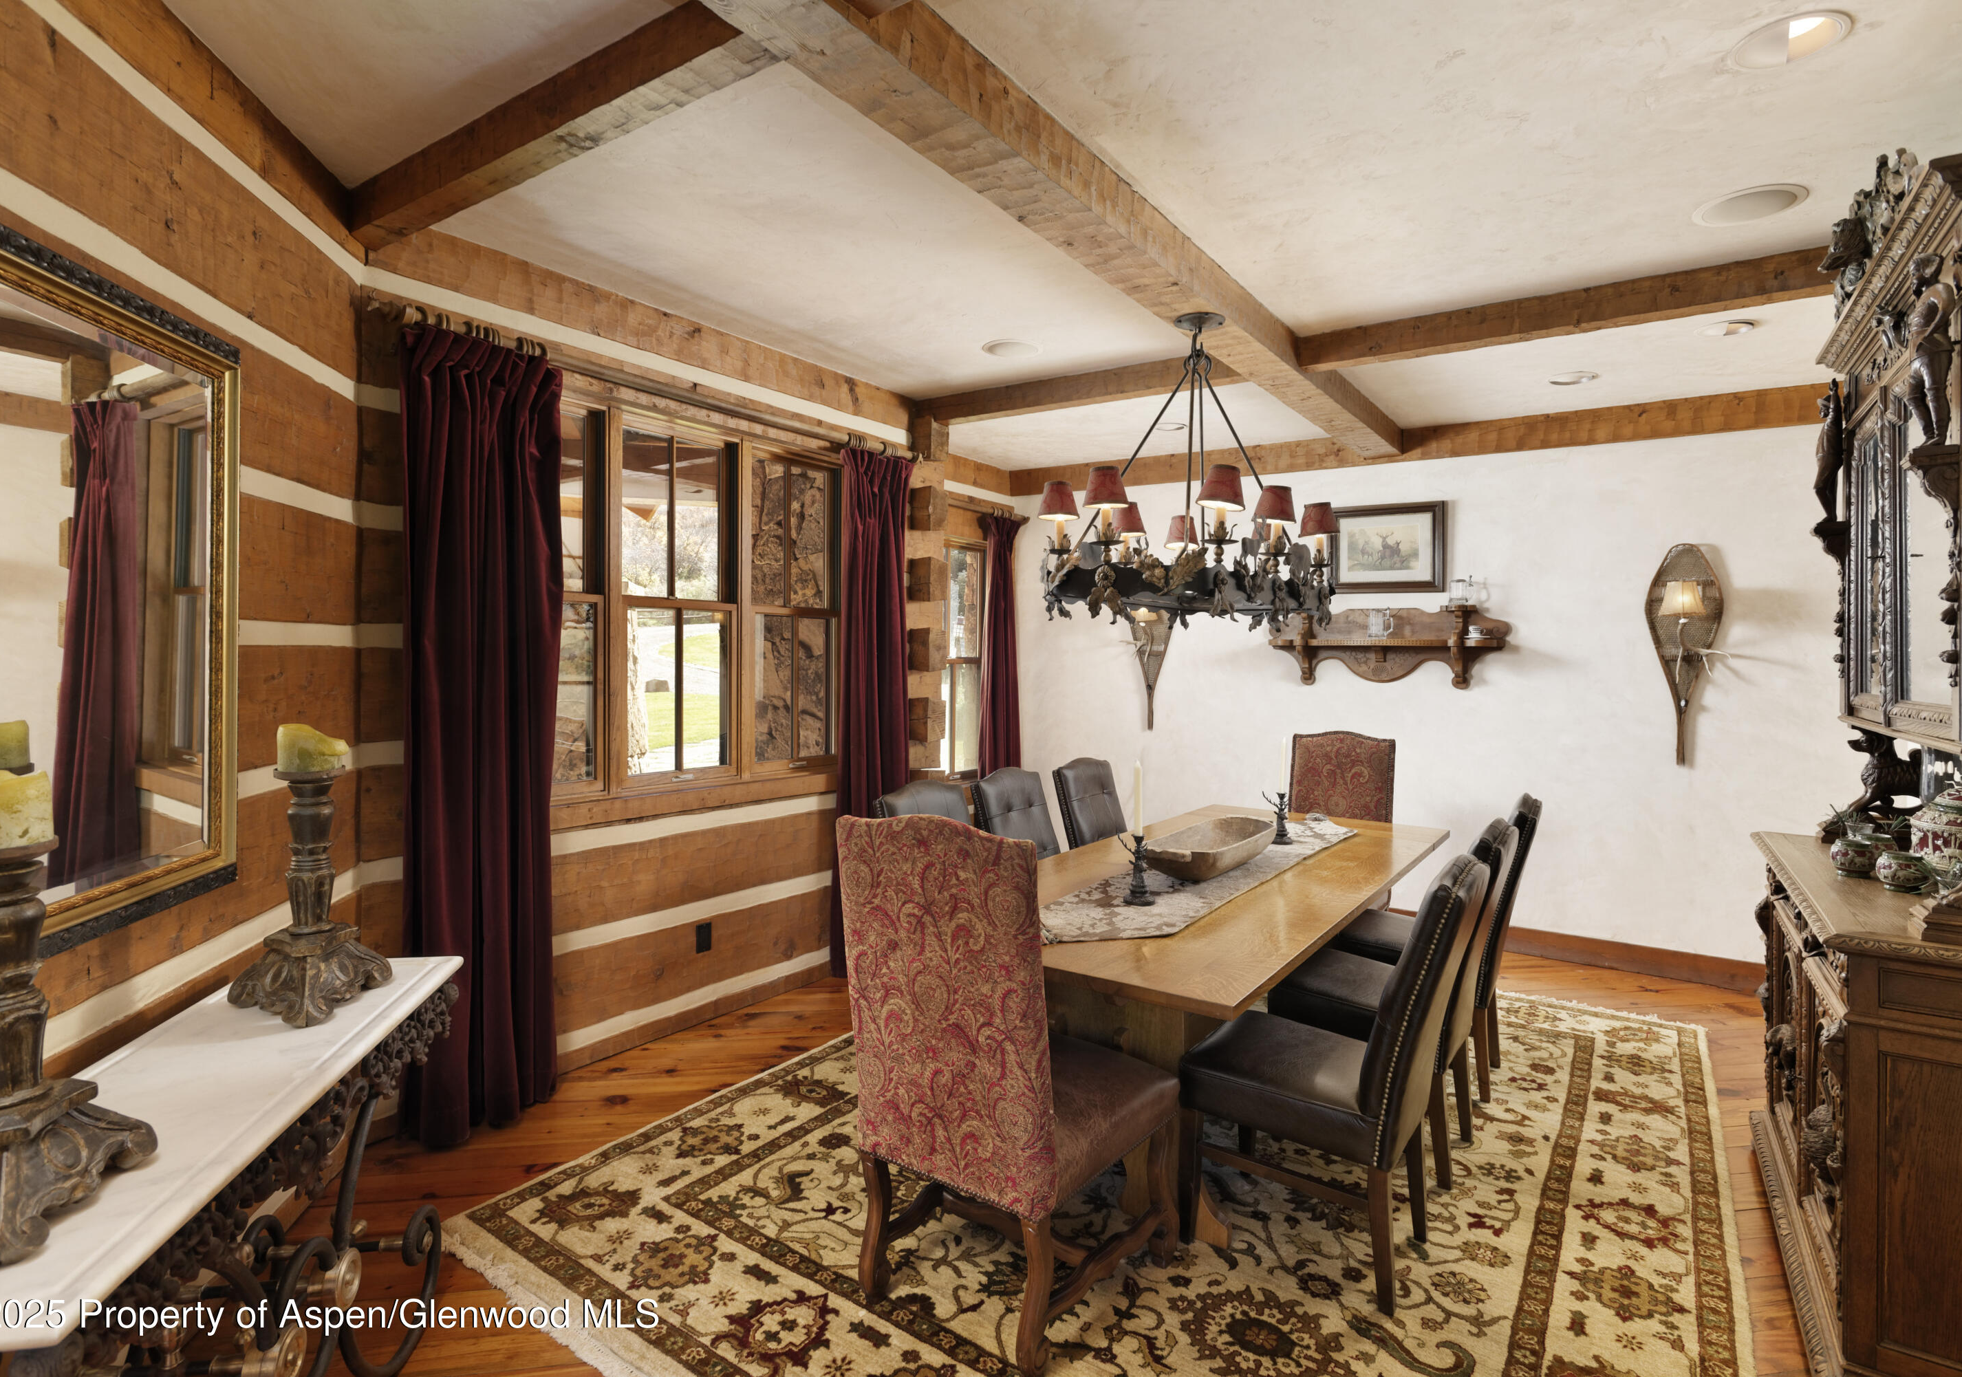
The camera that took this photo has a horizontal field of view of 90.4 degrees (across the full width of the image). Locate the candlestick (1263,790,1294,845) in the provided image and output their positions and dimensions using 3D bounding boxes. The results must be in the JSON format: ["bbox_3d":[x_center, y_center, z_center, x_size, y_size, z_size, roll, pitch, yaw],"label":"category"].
[{"bbox_3d":[1.181,0.509,3.876,0.130,0.205,0.100,2,2,35],"label":"candlestick"}]

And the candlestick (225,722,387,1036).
[{"bbox_3d":[-1.338,0.360,1.939,0.280,0.548,0.255,0,2,-31],"label":"candlestick"}]

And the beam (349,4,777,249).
[{"bbox_3d":[-1.044,-1.282,2.261,1.660,0.113,0.100,3,3,35],"label":"beam"}]

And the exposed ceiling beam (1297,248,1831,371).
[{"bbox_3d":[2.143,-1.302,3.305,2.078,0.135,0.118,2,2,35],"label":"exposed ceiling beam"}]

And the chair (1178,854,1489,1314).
[{"bbox_3d":[0.889,0.894,2.461,0.650,1.020,0.470,2,2,35],"label":"chair"}]

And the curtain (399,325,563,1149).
[{"bbox_3d":[-1.514,0.149,3.006,0.160,2.380,0.480,2,2,35],"label":"curtain"}]

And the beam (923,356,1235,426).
[{"bbox_3d":[0.433,-1.338,4.413,1.690,0.113,0.100,3,3,35],"label":"beam"}]

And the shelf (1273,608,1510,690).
[{"bbox_3d":[2.166,-0.224,5.319,1.250,0.445,0.200,2,2,35],"label":"shelf"}]

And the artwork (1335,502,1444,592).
[{"bbox_3d":[2.236,-0.774,5.359,0.572,0.480,0.035,2,2,35],"label":"artwork"}]

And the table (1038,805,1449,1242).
[{"bbox_3d":[0.815,0.996,3.401,1.088,0.762,2.643,2,2,34],"label":"table"}]

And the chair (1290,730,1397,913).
[{"bbox_3d":[1.664,0.776,4.704,0.600,1.140,0.650,2,2,35],"label":"chair"}]

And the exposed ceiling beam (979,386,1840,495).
[{"bbox_3d":[2.081,-1.312,5.384,4.580,0.178,0.120,3,3,35],"label":"exposed ceiling beam"}]

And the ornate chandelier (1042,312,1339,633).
[{"bbox_3d":[0.686,-0.694,3.177,0.930,0.980,0.930,2,2,35],"label":"ornate chandelier"}]

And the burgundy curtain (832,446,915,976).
[{"bbox_3d":[-0.489,0.124,4.546,0.160,2.416,0.496,2,2,35],"label":"burgundy curtain"}]

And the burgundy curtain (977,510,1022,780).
[{"bbox_3d":[0.112,0.081,6.365,0.150,2.416,0.438,2,2,35],"label":"burgundy curtain"}]

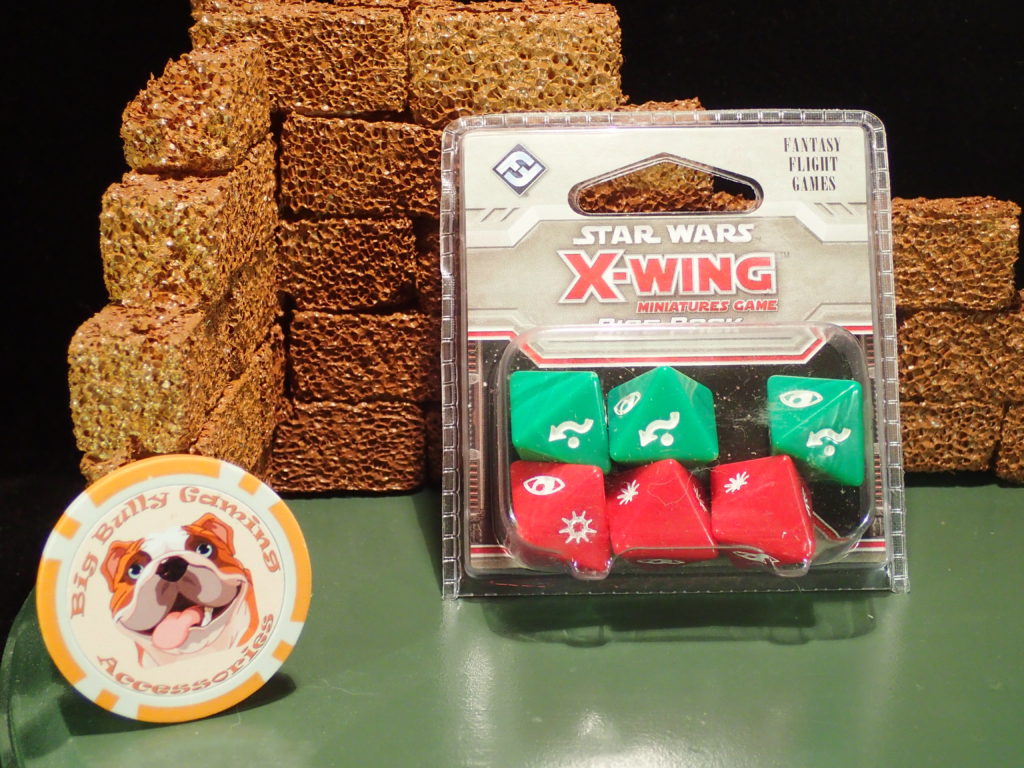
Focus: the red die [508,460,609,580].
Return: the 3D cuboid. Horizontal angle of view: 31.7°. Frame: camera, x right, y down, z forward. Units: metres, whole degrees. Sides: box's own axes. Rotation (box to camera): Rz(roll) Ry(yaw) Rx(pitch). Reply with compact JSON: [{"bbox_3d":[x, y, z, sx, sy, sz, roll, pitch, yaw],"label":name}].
[{"bbox_3d":[0.008,0.021,0.289,0.019,0.017,0.015,-7,8,-18],"label":"red die"}]

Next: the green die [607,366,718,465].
[{"bbox_3d":[0.024,0.006,0.293,0.017,0.019,0.015,0,4,2],"label":"green die"}]

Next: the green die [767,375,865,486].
[{"bbox_3d":[0.049,0.008,0.292,0.019,0.017,0.015,-6,9,-11],"label":"green die"}]

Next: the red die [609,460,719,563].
[{"bbox_3d":[0.024,0.022,0.290,0.017,0.019,0.015,6,-4,-3],"label":"red die"}]

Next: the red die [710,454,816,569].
[{"bbox_3d":[0.040,0.021,0.290,0.017,0.019,0.015,15,0,-4],"label":"red die"}]

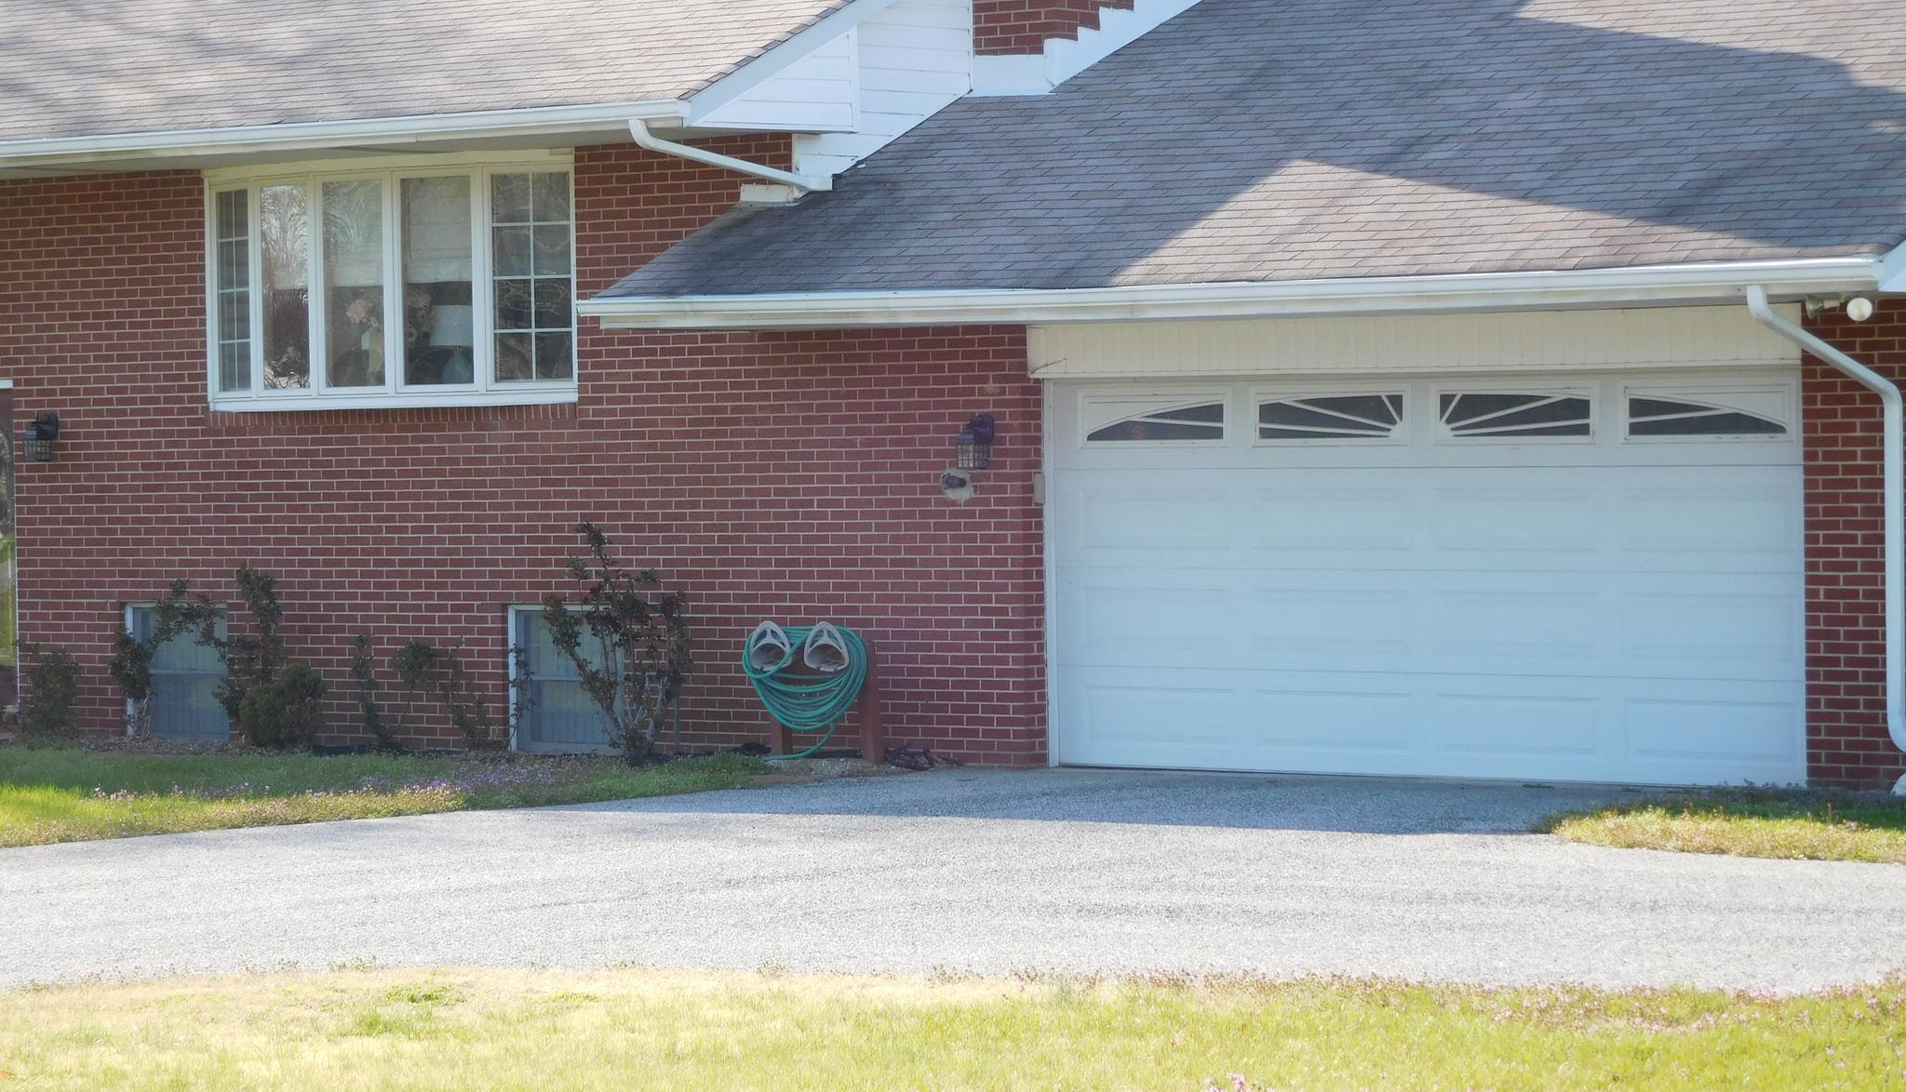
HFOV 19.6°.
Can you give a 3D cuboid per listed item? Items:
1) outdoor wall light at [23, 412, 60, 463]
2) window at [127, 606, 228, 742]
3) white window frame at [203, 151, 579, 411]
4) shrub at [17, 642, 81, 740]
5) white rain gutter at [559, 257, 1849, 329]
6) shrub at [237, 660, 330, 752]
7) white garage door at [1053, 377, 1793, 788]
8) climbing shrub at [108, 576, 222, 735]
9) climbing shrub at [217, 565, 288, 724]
[{"bbox_3d":[-5.768,-0.683,34.850,0.135,0.315,0.185,0,1,38],"label":"outdoor wall light"},{"bbox_3d":[-4.851,0.787,34.412,0.842,0.852,0.100,0,1,38],"label":"window"},{"bbox_3d":[-3.493,-1.573,32.974,3.080,1.490,0.330,0,1,38],"label":"white window frame"},{"bbox_3d":[-5.671,0.920,34.549,0.430,0.620,0.380,0,1,38],"label":"shrub"},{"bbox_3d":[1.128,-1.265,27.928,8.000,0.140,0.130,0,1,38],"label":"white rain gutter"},{"bbox_3d":[-4.034,0.963,33.112,0.570,0.530,0.520,-1,1,0],"label":"shrub"},{"bbox_3d":[2.414,0.163,28.981,4.679,2.095,0.100,0,1,38],"label":"white garage door"},{"bbox_3d":[-4.898,0.688,34.130,0.688,0.972,0.280,0,1,38],"label":"climbing shrub"},{"bbox_3d":[-4.259,0.656,33.471,0.440,1.100,0.380,0,1,38],"label":"climbing shrub"}]

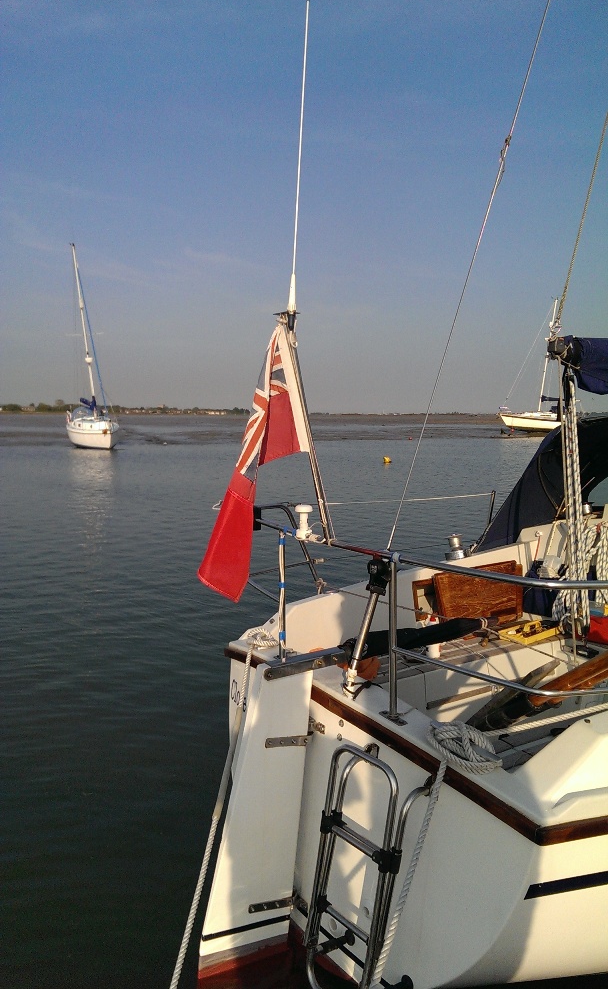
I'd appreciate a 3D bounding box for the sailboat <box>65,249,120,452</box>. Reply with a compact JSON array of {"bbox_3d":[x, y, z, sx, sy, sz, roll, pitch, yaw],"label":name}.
[{"bbox_3d":[-13.289,-8.694,47.790,2.750,11.900,8.500,-8,9,-29],"label":"sailboat"}]

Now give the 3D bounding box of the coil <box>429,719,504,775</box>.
[{"bbox_3d":[0.479,0.750,2.388,0.160,0.075,0.240,-4,7,-34],"label":"coil"}]

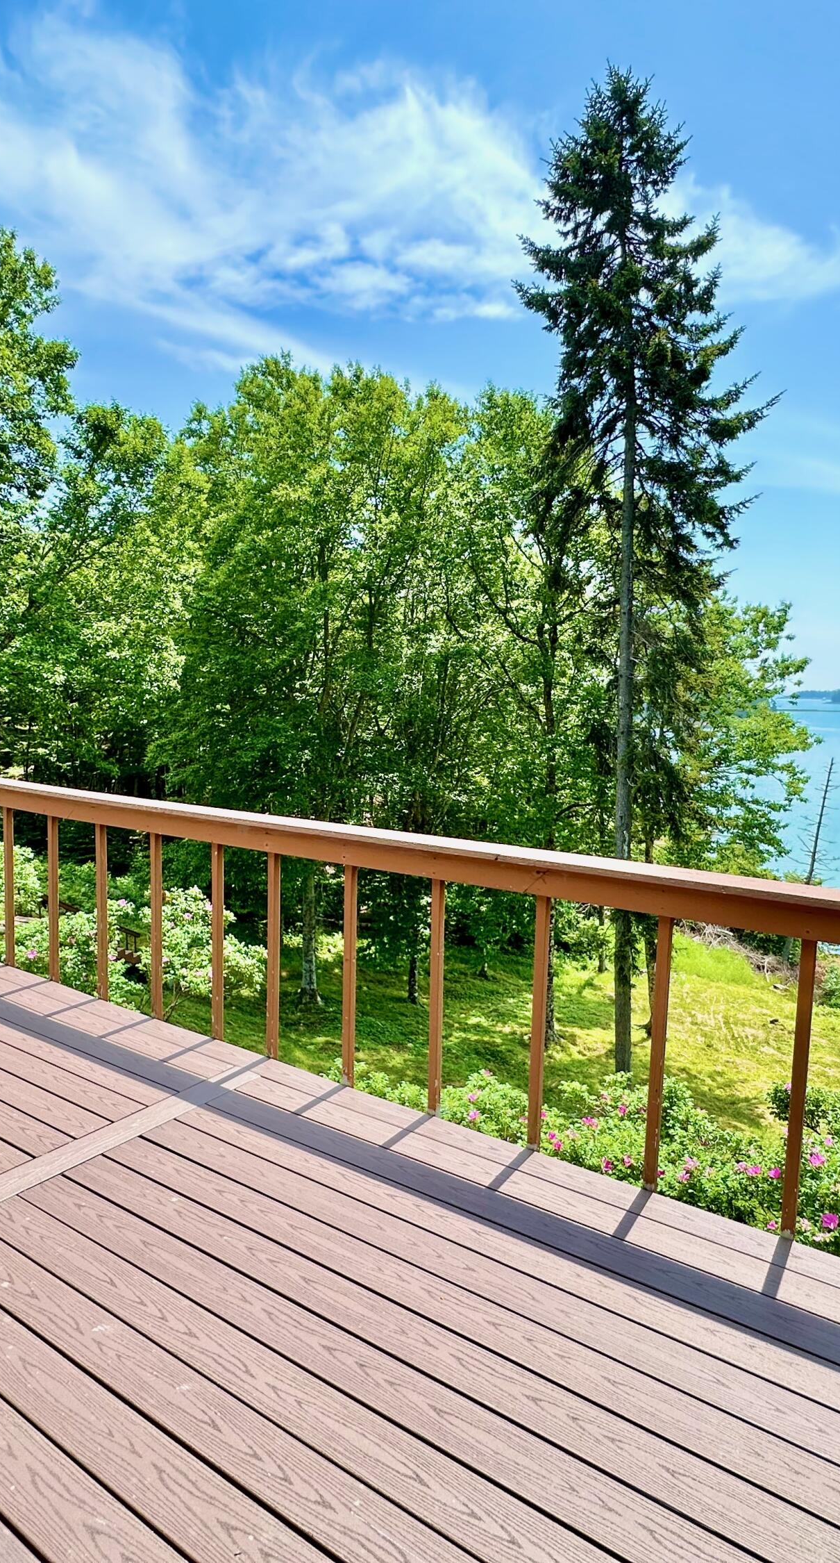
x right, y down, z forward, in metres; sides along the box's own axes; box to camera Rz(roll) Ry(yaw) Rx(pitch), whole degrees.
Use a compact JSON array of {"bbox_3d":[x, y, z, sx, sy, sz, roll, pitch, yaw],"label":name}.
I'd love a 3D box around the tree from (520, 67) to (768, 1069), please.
[{"bbox_3d":[3.337,-2.752,12.940,3.800,15.350,3.800,1,6,0],"label":"tree"}]

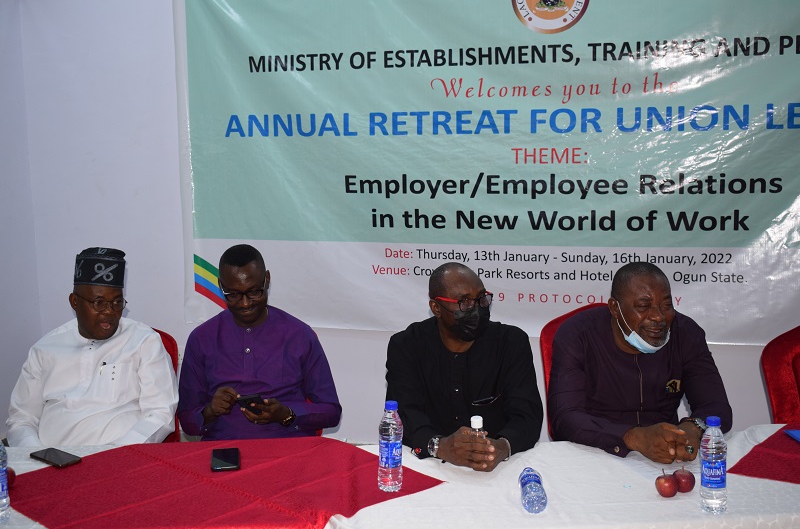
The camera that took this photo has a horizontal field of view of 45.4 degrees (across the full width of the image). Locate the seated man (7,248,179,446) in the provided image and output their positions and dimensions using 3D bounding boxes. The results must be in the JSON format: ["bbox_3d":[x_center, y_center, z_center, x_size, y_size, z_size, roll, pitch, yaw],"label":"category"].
[{"bbox_3d":[-0.974,0.632,2.961,0.547,1.310,0.680,0,7,1],"label":"seated man"}]

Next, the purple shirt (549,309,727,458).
[{"bbox_3d":[0.727,0.431,2.921,0.543,0.600,0.430,0,7,2],"label":"purple shirt"}]

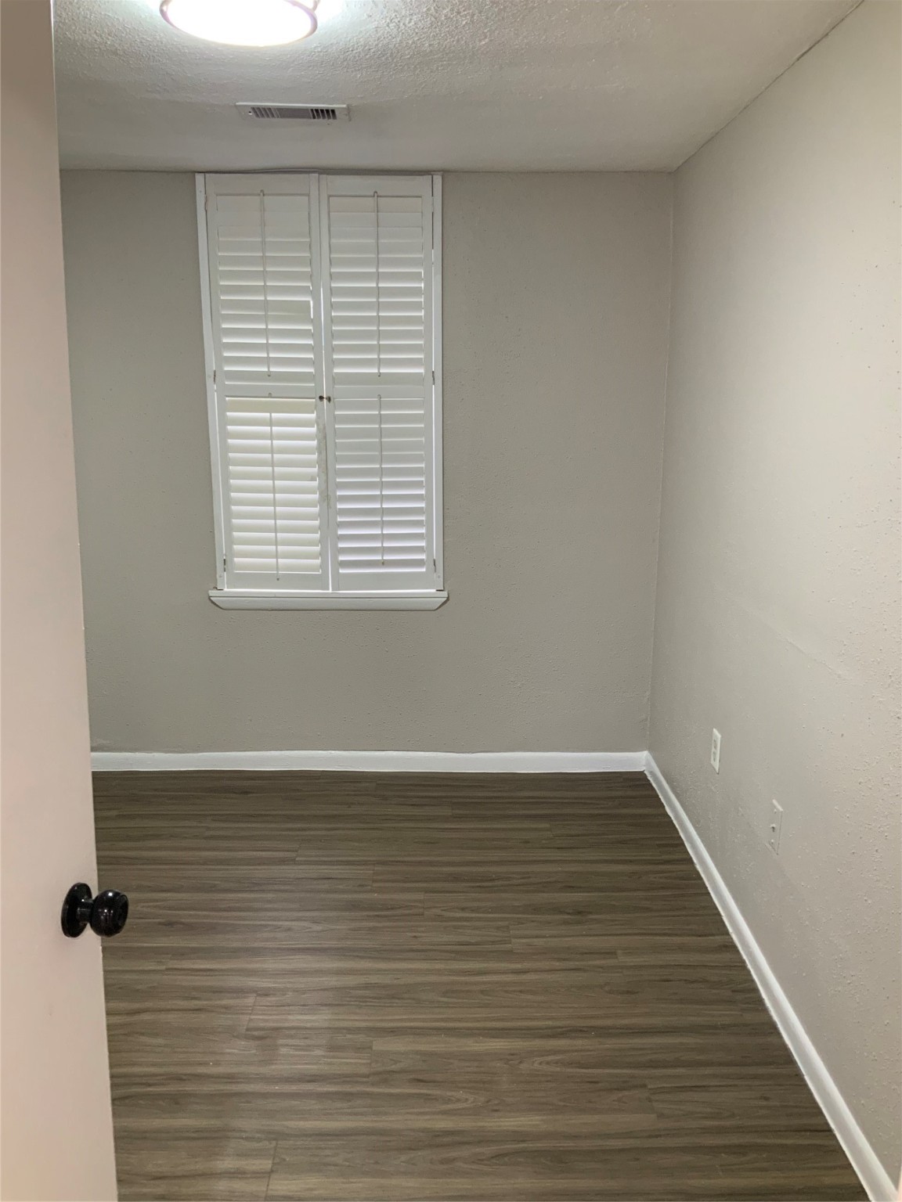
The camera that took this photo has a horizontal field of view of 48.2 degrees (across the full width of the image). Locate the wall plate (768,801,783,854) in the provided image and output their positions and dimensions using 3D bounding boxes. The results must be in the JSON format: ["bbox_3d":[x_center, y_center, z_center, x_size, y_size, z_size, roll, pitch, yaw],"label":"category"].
[{"bbox_3d":[0.822,0.574,2.561,0.009,0.118,0.072,0,12,-1],"label":"wall plate"}]

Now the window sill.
[{"bbox_3d":[-0.475,-0.009,3.957,0.931,0.078,0.060,0,12,-1],"label":"window sill"}]

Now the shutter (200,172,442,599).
[{"bbox_3d":[-0.474,-0.795,3.793,0.875,1.535,0.050,0,12,-1],"label":"shutter"}]

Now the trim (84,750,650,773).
[{"bbox_3d":[-0.448,0.656,4.119,2.510,0.088,0.015,0,12,-1],"label":"trim"}]

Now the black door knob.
[{"bbox_3d":[-0.436,0.386,1.251,0.064,0.066,0.066,2,12,8],"label":"black door knob"}]

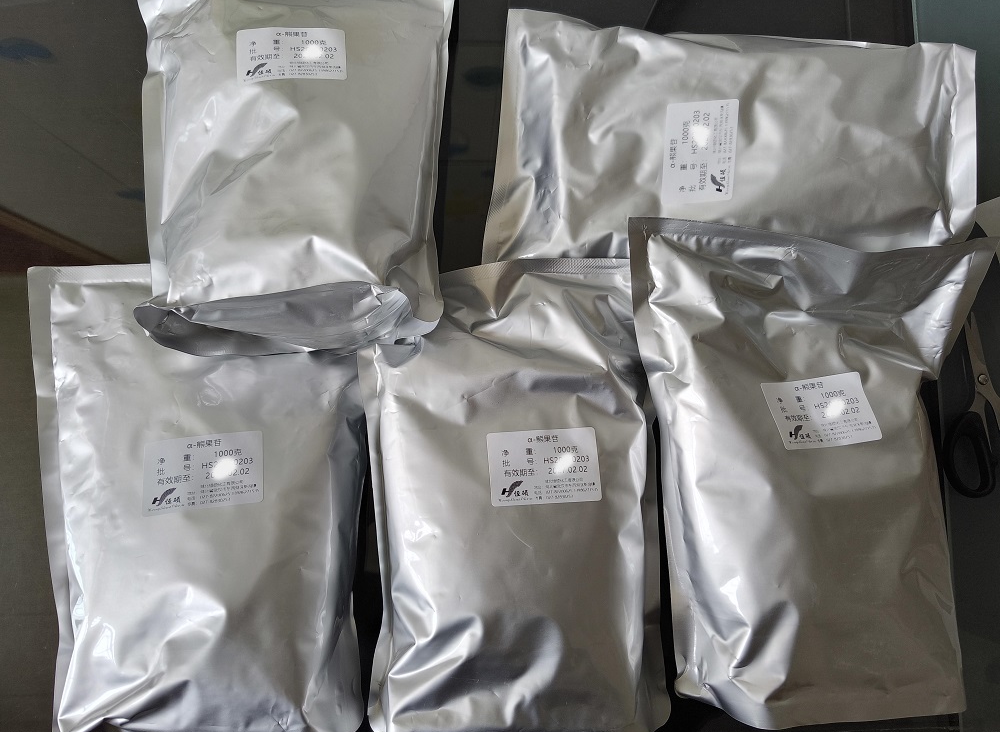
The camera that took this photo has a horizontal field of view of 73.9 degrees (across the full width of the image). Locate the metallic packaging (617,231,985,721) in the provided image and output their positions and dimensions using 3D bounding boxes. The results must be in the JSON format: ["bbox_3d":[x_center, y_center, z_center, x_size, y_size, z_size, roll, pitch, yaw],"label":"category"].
[{"bbox_3d":[0.185,0.069,0.405,0.195,0.060,0.308,-5,95,0],"label":"metallic packaging"}]

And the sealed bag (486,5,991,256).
[{"bbox_3d":[0.147,-0.124,0.415,0.300,0.055,0.180,3,88,0],"label":"sealed bag"}]

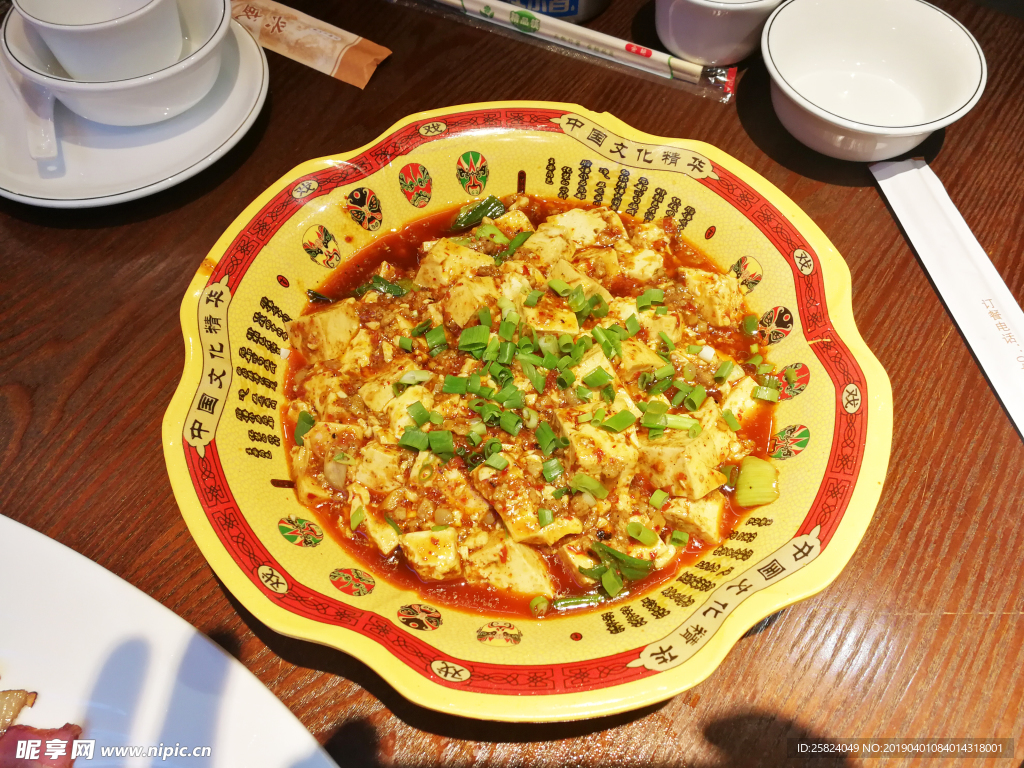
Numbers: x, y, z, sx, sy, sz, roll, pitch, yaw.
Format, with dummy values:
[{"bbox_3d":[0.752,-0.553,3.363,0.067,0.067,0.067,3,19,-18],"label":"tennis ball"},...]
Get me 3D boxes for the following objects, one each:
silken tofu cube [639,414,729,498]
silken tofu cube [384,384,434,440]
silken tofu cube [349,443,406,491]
[{"bbox_3d":[0.064,0.028,0.299,0.019,0.022,0.020,-4,23,45],"label":"silken tofu cube"},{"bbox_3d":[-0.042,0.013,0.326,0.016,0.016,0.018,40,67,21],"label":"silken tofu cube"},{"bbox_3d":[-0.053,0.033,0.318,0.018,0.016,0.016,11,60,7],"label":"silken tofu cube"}]

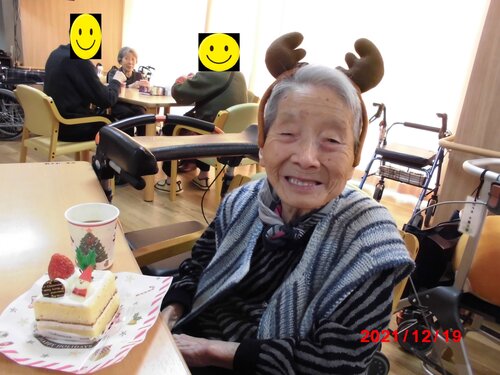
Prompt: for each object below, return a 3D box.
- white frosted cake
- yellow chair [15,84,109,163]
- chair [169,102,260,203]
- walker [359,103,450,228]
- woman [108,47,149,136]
[{"bbox_3d":[-0.191,0.113,0.420,0.065,0.078,0.068,6,17,1],"label":"white frosted cake"},{"bbox_3d":[-1.350,-0.332,2.737,0.540,0.770,0.510,19,21,37],"label":"yellow chair"},{"bbox_3d":[-0.213,-0.257,2.864,0.510,0.770,0.540,17,20,32],"label":"chair"},{"bbox_3d":[1.165,-0.190,2.922,0.590,0.870,0.590,-6,20,-33],"label":"walker"},{"bbox_3d":[-1.181,-0.817,3.764,0.700,1.130,0.460,19,22,38],"label":"woman"}]

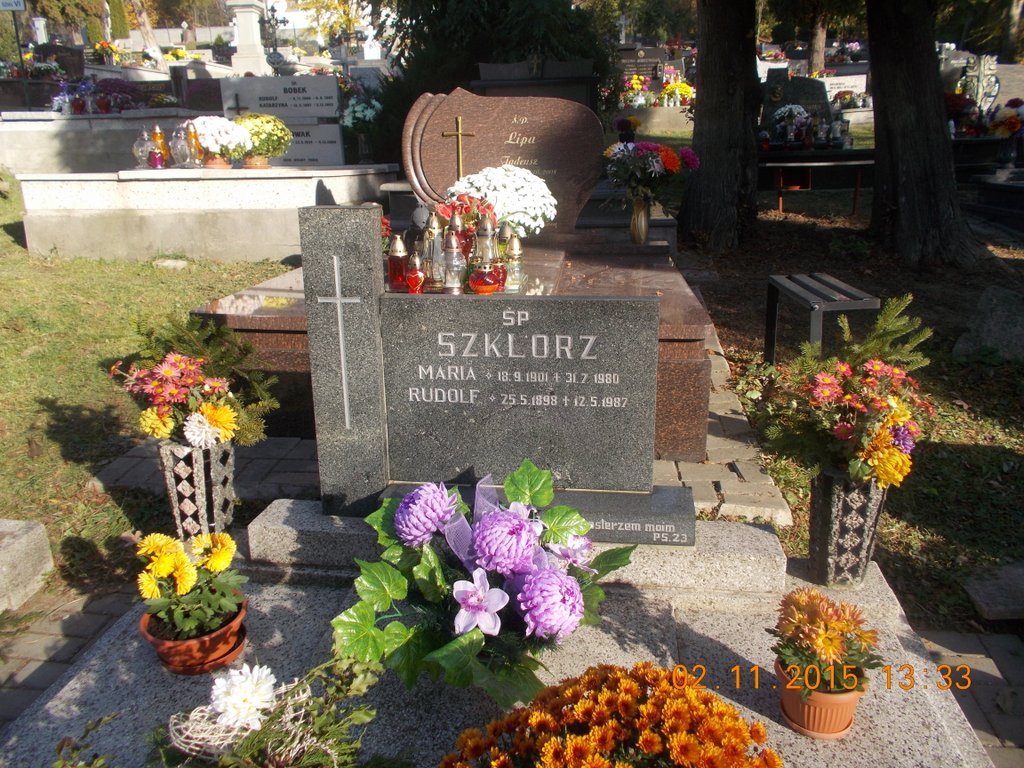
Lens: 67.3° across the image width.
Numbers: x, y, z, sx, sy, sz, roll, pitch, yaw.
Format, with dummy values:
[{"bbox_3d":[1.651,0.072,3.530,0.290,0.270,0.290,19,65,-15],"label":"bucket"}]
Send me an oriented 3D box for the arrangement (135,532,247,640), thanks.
[{"bbox_3d":[-0.627,0.399,1.500,0.190,0.165,0.175,1,14,7],"label":"arrangement"}]

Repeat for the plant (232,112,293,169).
[{"bbox_3d":[-1.874,-1.833,5.800,0.460,0.410,0.450,1,15,7],"label":"plant"}]

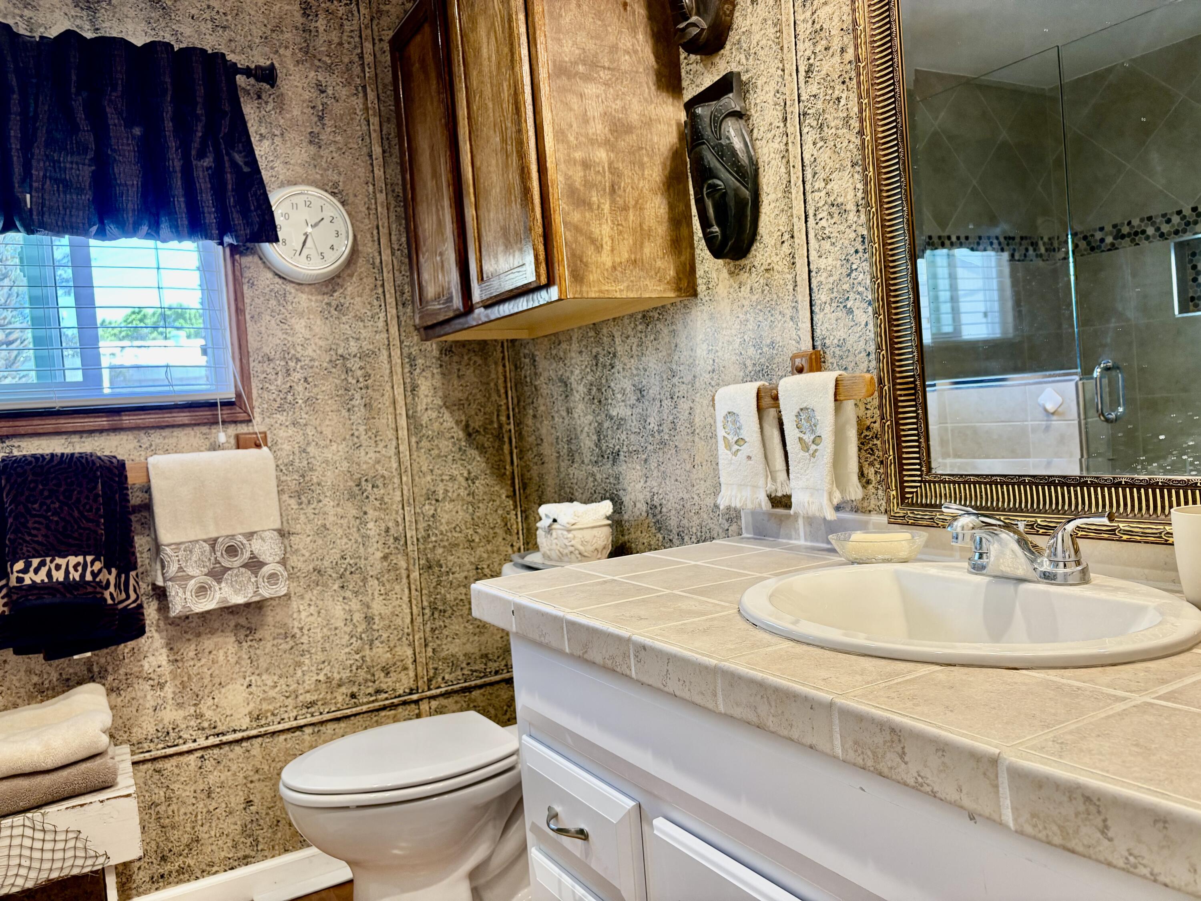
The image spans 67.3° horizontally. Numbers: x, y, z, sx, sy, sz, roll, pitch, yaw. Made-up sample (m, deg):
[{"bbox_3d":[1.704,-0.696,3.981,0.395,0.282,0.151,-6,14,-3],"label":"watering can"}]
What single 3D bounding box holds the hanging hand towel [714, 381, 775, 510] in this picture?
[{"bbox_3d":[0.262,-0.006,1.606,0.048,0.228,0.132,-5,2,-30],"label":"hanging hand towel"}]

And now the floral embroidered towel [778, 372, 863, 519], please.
[{"bbox_3d":[0.353,-0.008,1.452,0.052,0.232,0.132,-5,2,-30],"label":"floral embroidered towel"}]

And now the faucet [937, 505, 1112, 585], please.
[{"bbox_3d":[0.474,0.115,1.078,0.152,0.089,0.230,-5,2,-30],"label":"faucet"}]

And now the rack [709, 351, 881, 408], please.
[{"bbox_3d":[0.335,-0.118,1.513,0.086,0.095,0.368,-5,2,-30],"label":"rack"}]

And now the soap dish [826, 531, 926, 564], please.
[{"bbox_3d":[0.420,0.149,1.369,0.105,0.037,0.165,-5,2,-30],"label":"soap dish"}]

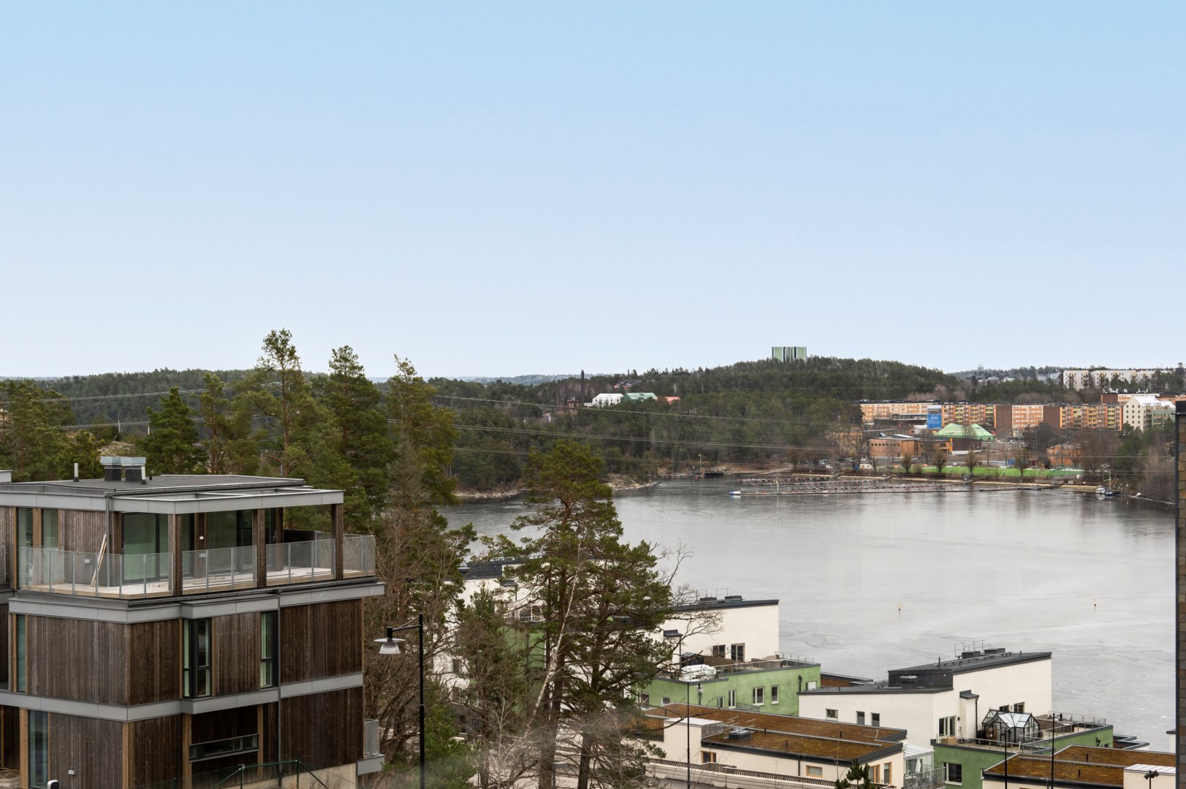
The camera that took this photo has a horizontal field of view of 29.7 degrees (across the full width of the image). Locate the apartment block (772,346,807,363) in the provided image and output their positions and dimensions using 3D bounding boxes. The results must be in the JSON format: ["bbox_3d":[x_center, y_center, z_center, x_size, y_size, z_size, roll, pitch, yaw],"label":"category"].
[{"bbox_3d":[166.715,-27.982,1900.000,29.000,25.000,21.000,0,0,5],"label":"apartment block"}]

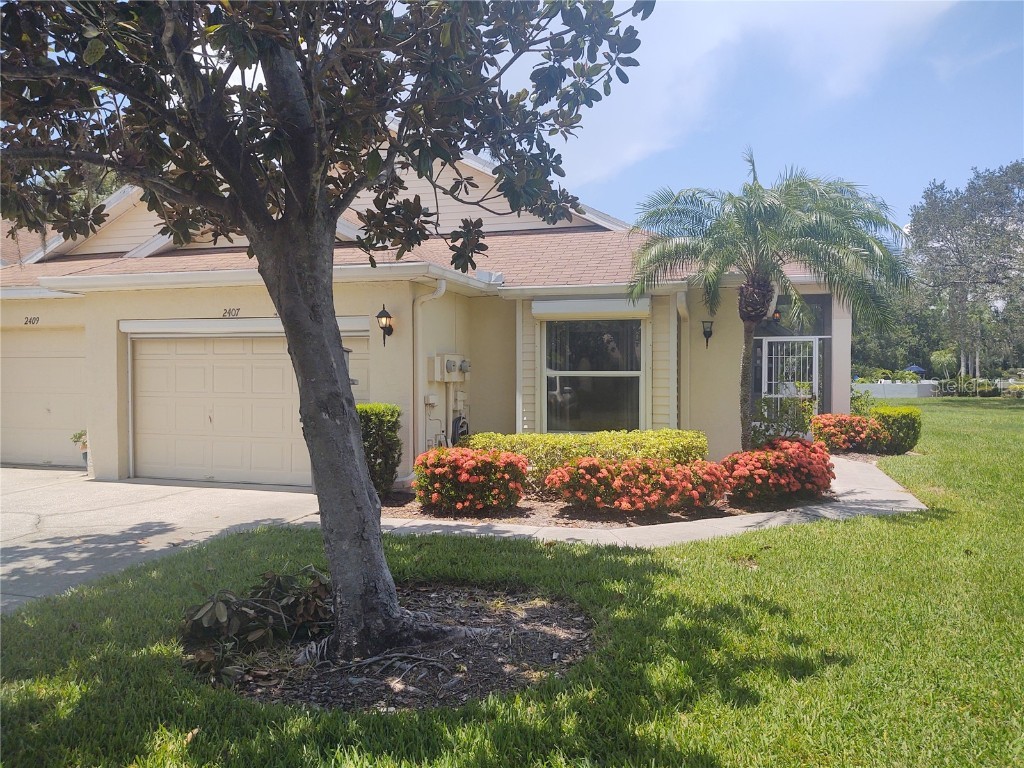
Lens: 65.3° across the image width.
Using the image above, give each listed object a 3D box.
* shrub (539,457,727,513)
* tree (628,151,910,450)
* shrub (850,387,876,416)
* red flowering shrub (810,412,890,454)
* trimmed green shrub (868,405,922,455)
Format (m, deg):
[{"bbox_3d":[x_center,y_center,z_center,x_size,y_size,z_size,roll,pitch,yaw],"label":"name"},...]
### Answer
[{"bbox_3d":[1.380,1.081,8.967,2.050,0.500,0.920,0,2,5],"label":"shrub"},{"bbox_3d":[3.500,-0.933,11.077,3.600,4.400,3.450,1,2,17],"label":"tree"},{"bbox_3d":[6.950,0.594,16.025,0.850,1.050,0.850,1,2,20],"label":"shrub"},{"bbox_3d":[6.030,0.840,14.332,1.300,0.660,0.850,1,2,17],"label":"red flowering shrub"},{"bbox_3d":[6.780,0.806,14.131,0.860,0.740,0.950,1,2,22],"label":"trimmed green shrub"}]

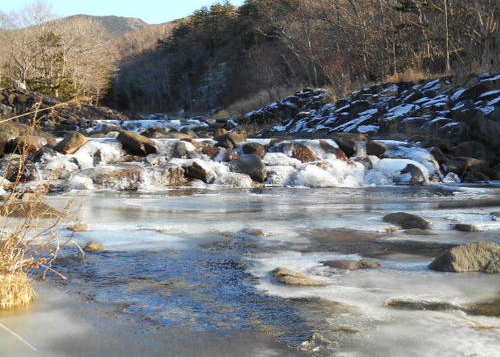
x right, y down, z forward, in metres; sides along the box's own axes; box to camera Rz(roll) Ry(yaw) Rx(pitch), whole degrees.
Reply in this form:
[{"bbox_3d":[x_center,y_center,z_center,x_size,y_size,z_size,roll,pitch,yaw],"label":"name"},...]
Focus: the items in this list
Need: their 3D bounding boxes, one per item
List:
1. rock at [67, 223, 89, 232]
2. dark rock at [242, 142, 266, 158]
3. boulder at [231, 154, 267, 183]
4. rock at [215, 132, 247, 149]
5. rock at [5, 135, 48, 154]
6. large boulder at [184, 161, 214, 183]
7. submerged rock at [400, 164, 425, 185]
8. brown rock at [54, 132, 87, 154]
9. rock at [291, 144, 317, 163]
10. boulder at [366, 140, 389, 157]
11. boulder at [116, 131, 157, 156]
[{"bbox_3d":[-2.511,0.719,9.700,0.307,0.122,0.220,0,4,0],"label":"rock"},{"bbox_3d":[0.123,-0.781,18.200,0.657,0.456,0.550,0,4,0],"label":"dark rock"},{"bbox_3d":[-0.039,-0.249,17.400,0.943,0.796,0.750,0,4,0],"label":"boulder"},{"bbox_3d":[-0.549,-1.070,18.700,0.901,0.496,0.650,0,4,0],"label":"rock"},{"bbox_3d":[-6.190,-0.900,18.400,1.219,0.570,0.850,0,4,0],"label":"rock"},{"bbox_3d":[-1.333,-0.155,17.200,0.725,0.558,0.580,0,4,0],"label":"large boulder"},{"bbox_3d":[4.233,-0.104,17.200,0.673,0.558,0.580,0,4,0],"label":"submerged rock"},{"bbox_3d":[-4.984,-0.988,18.500,0.919,0.628,0.700,0,4,0],"label":"brown rock"},{"bbox_3d":[1.449,-0.691,18.000,0.704,0.558,0.550,0,4,0],"label":"rock"},{"bbox_3d":[3.555,-0.840,18.600,0.644,0.494,0.550,0,4,0],"label":"boulder"},{"bbox_3d":[-3.133,-0.961,18.500,1.169,0.737,0.800,0,4,0],"label":"boulder"}]

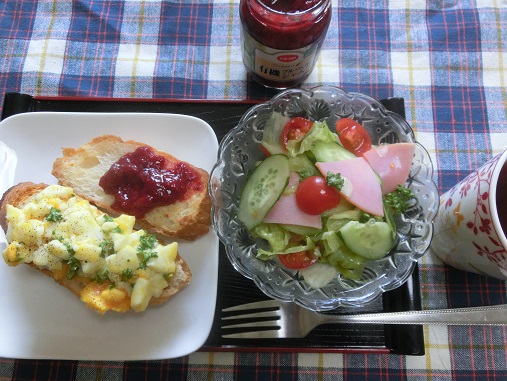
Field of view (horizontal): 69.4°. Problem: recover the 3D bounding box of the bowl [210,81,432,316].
[{"bbox_3d":[0.045,0.006,0.265,0.147,0.055,0.147,0,78,-1],"label":"bowl"}]

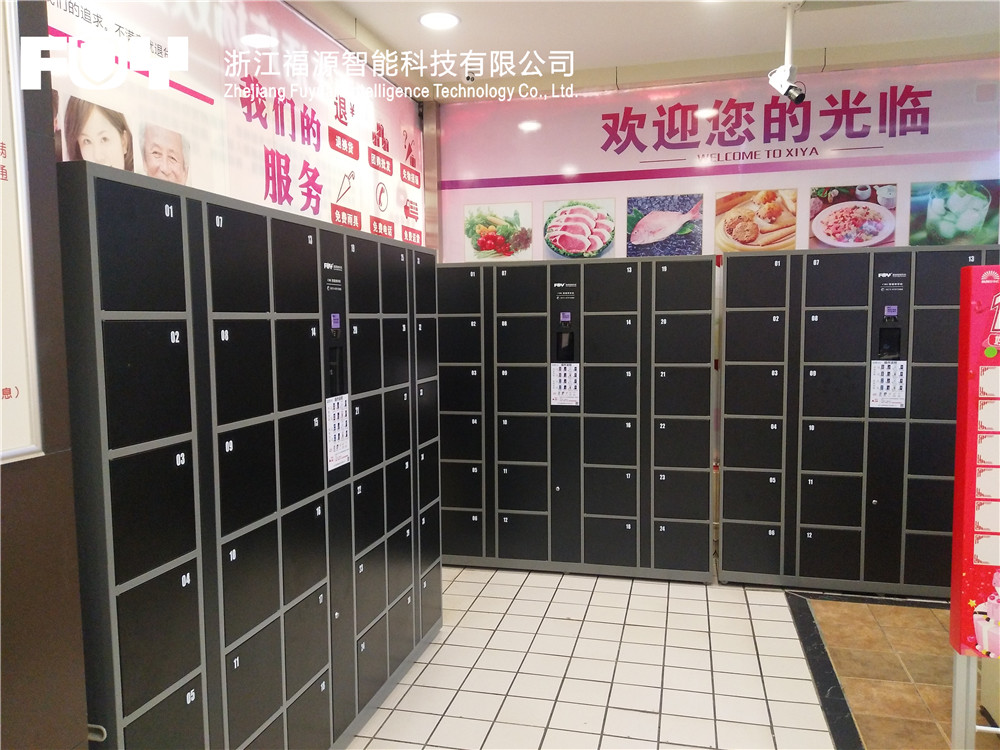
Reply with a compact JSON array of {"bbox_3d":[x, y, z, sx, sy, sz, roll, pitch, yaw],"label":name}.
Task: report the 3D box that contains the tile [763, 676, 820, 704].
[{"bbox_3d":[1.173,1.276,3.035,0.195,0.010,0.195,0,5,14],"label":"tile"}]

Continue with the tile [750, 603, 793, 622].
[{"bbox_3d":[1.367,1.210,3.805,0.195,0.010,0.195,0,5,14],"label":"tile"}]

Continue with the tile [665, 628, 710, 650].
[{"bbox_3d":[0.877,1.235,3.503,0.197,0.010,0.197,1,5,14],"label":"tile"}]

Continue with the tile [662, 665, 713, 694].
[{"bbox_3d":[0.789,1.282,3.151,0.196,0.010,0.196,1,5,14],"label":"tile"}]

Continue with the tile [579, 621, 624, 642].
[{"bbox_3d":[0.486,1.231,3.598,0.197,0.010,0.197,0,5,14],"label":"tile"}]

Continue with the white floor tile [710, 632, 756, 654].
[{"bbox_3d":[1.084,1.252,3.493,0.196,0.010,0.196,1,5,14],"label":"white floor tile"}]

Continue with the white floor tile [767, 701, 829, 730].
[{"bbox_3d":[1.132,1.302,2.857,0.196,0.010,0.196,1,5,14],"label":"white floor tile"}]

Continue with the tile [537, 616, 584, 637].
[{"bbox_3d":[0.294,1.230,3.651,0.196,0.010,0.196,1,5,14],"label":"tile"}]

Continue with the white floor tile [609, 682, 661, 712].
[{"bbox_3d":[0.535,1.280,2.970,0.197,0.010,0.197,0,5,14],"label":"white floor tile"}]

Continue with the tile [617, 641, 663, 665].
[{"bbox_3d":[0.634,1.249,3.360,0.196,0.010,0.196,1,5,14],"label":"tile"}]

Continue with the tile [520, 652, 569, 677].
[{"bbox_3d":[0.198,1.268,3.280,0.195,0.010,0.195,0,5,14],"label":"tile"}]

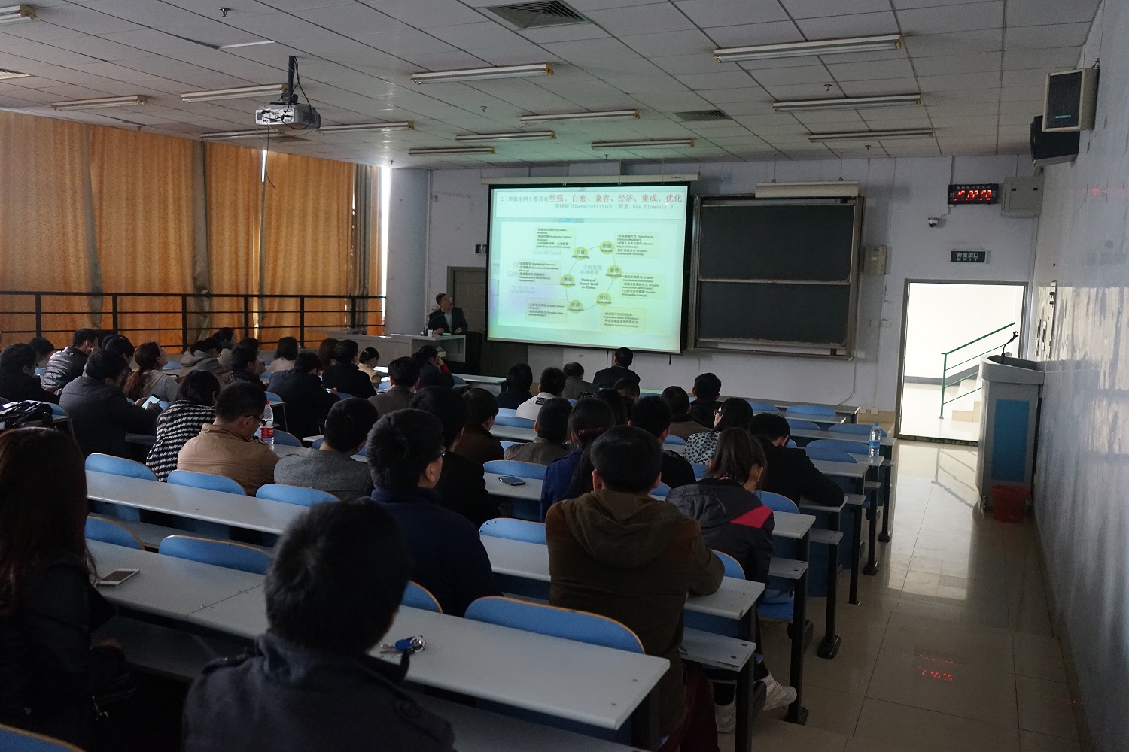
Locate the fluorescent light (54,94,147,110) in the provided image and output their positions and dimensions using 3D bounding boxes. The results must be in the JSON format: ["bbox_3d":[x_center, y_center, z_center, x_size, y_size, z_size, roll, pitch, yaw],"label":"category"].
[{"bbox_3d":[-4.822,-2.804,9.079,1.240,0.068,0.110,5,7,25],"label":"fluorescent light"}]

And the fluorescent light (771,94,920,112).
[{"bbox_3d":[2.488,-2.423,7.798,1.240,0.070,0.130,5,7,25],"label":"fluorescent light"}]

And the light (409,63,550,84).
[{"bbox_3d":[-0.697,-2.453,7.163,1.240,0.068,0.110,5,7,25],"label":"light"}]

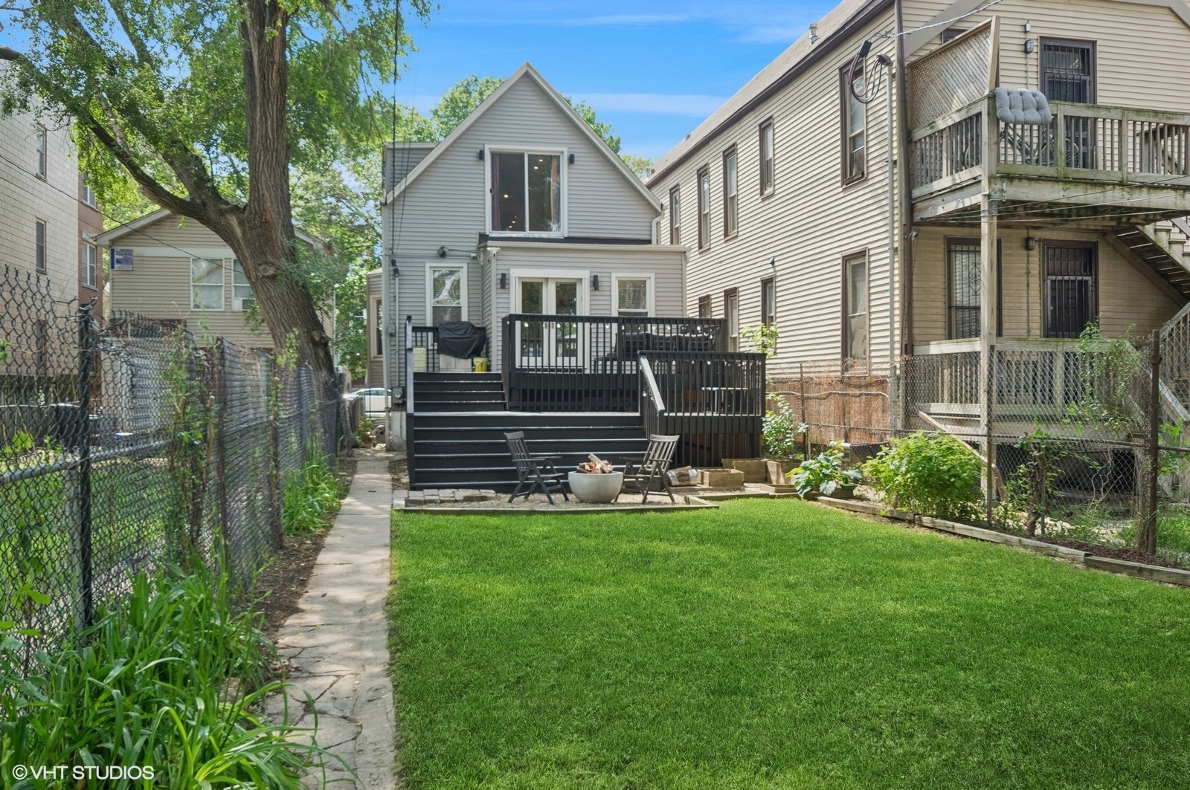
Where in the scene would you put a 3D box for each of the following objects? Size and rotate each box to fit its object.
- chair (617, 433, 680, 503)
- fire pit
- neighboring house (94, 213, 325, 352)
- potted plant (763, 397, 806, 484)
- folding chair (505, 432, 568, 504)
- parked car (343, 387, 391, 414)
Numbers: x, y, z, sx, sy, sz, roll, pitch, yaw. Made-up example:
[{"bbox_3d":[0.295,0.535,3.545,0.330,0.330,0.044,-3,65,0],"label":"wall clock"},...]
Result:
[{"bbox_3d":[0.738,1.038,13.032,0.770,0.940,0.610,0,0,-44],"label":"chair"},{"bbox_3d":[0.017,1.175,13.155,0.775,0.660,0.775,0,0,0],"label":"fire pit"},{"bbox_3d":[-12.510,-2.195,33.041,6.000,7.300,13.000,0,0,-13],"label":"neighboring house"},{"bbox_3d":[3.009,0.717,14.700,0.630,1.400,0.600,0,0,-13],"label":"potted plant"},{"bbox_3d":[-0.827,1.030,13.119,0.770,0.965,0.610,0,0,21],"label":"folding chair"},{"bbox_3d":[-11.463,0.341,48.500,4.650,1.460,1.800,0,0,-13],"label":"parked car"}]

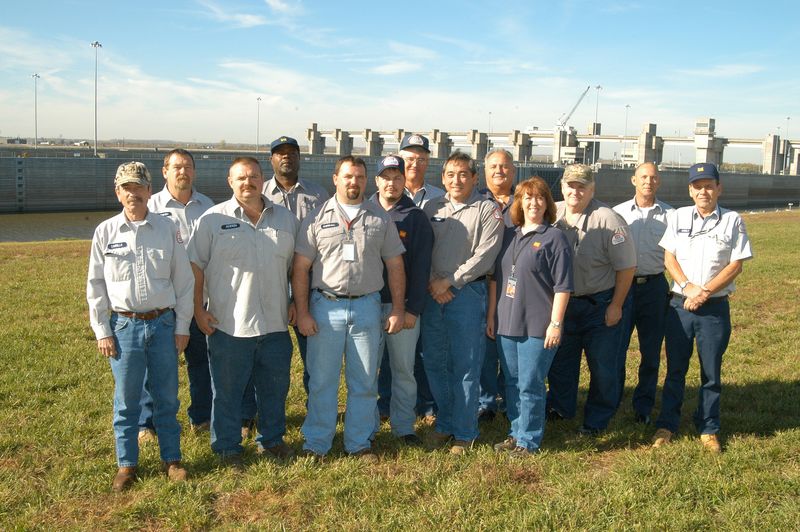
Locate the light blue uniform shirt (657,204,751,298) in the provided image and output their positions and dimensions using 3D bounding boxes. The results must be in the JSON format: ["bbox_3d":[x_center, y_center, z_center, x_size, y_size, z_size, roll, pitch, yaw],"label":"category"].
[{"bbox_3d":[1.895,-0.094,4.957,0.560,0.573,0.320,5,9,24],"label":"light blue uniform shirt"}]

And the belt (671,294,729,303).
[{"bbox_3d":[1.901,0.209,5.074,0.360,0.050,0.270,5,9,22],"label":"belt"}]

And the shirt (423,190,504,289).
[{"bbox_3d":[0.351,-0.162,4.760,0.510,0.590,0.360,5,8,20],"label":"shirt"}]

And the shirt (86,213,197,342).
[{"bbox_3d":[-1.364,0.037,4.240,0.536,0.690,0.300,0,8,-16],"label":"shirt"}]

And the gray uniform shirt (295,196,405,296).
[{"bbox_3d":[-0.286,-0.115,4.600,0.620,0.600,0.330,1,8,-3],"label":"gray uniform shirt"}]

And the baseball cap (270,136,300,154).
[{"bbox_3d":[-0.696,-0.732,4.856,0.185,0.125,0.260,1,8,-4],"label":"baseball cap"}]

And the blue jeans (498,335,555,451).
[{"bbox_3d":[0.771,0.672,4.910,0.350,0.950,0.320,7,9,30],"label":"blue jeans"}]

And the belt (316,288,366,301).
[{"bbox_3d":[-0.316,0.164,4.676,0.390,0.070,0.270,1,8,-3],"label":"belt"}]

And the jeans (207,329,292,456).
[{"bbox_3d":[-0.870,0.645,4.622,0.480,0.940,0.360,0,8,-16],"label":"jeans"}]

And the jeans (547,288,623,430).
[{"bbox_3d":[1.234,0.596,5.220,0.500,0.920,0.400,7,9,32],"label":"jeans"}]

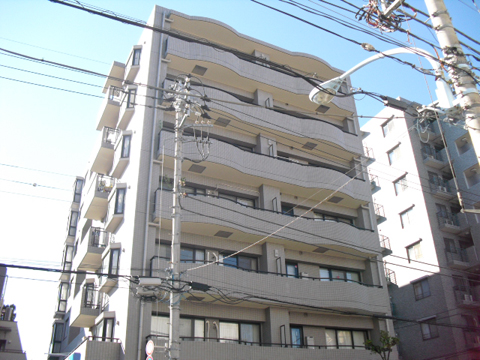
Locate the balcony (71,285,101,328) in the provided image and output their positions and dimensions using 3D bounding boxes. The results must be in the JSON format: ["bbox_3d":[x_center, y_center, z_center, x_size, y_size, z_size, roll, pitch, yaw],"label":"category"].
[{"bbox_3d":[-7.217,6.038,23.564,0.986,1.267,2.728,12,-31,-23],"label":"balcony"}]

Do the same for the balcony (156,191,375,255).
[{"bbox_3d":[1.559,2.195,22.940,11.339,1.251,1.421,12,-32,-23],"label":"balcony"}]

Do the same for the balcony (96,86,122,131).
[{"bbox_3d":[-7.524,-4.061,29.319,0.940,1.332,2.774,12,-32,-23],"label":"balcony"}]

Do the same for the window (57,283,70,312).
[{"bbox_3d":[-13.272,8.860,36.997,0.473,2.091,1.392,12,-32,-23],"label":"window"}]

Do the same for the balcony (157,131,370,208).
[{"bbox_3d":[1.515,-0.359,24.315,11.339,1.251,1.392,12,-32,-23],"label":"balcony"}]

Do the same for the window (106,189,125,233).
[{"bbox_3d":[-5.734,1.378,23.107,0.427,1.451,1.978,12,-32,-23],"label":"window"}]

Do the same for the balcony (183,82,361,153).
[{"bbox_3d":[1.385,-2.854,25.330,11.182,1.319,1.469,12,-31,-23],"label":"balcony"}]

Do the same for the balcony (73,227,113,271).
[{"bbox_3d":[-7.336,3.541,25.093,0.940,1.332,2.774,12,-32,-23],"label":"balcony"}]

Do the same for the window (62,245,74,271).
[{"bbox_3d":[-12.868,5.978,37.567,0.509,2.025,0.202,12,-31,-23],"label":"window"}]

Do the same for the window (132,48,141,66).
[{"bbox_3d":[-5.537,-6.625,26.608,0.440,1.152,0.173,12,-31,-23],"label":"window"}]

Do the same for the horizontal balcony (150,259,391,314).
[{"bbox_3d":[1.561,4.738,21.208,11.182,1.319,1.469,12,-31,-23],"label":"horizontal balcony"}]

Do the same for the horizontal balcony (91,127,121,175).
[{"bbox_3d":[-7.393,-1.553,27.686,0.986,1.267,2.728,12,-31,-23],"label":"horizontal balcony"}]

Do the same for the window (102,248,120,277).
[{"bbox_3d":[-5.647,3.868,21.721,0.440,1.210,1.641,12,-31,-23],"label":"window"}]

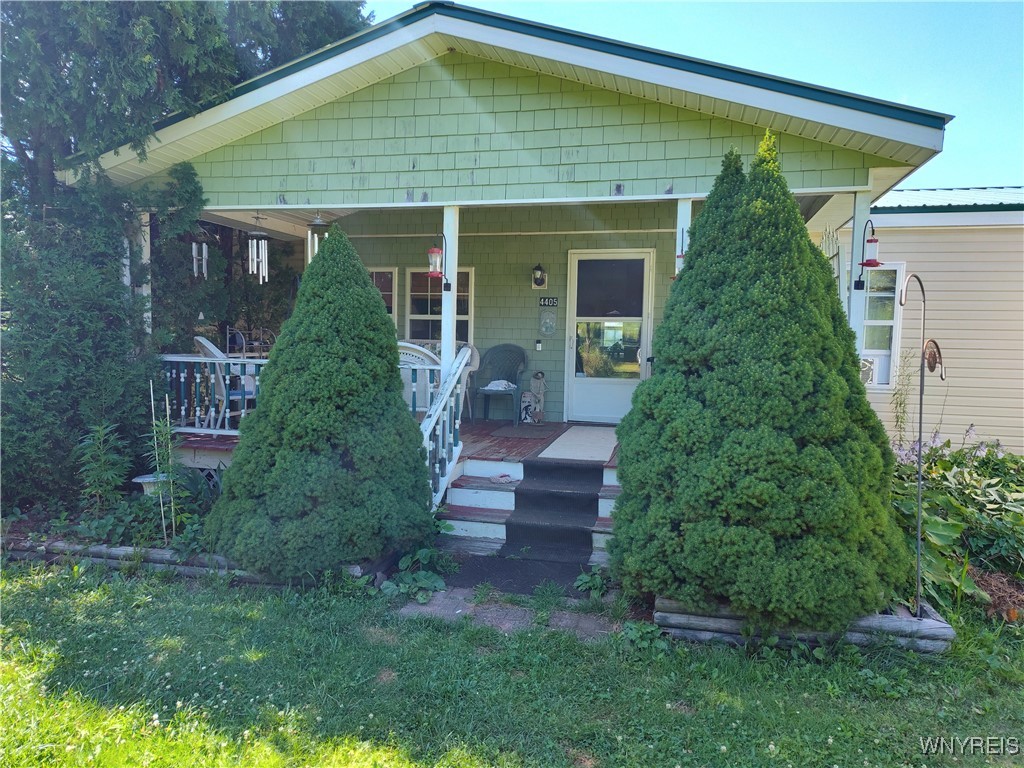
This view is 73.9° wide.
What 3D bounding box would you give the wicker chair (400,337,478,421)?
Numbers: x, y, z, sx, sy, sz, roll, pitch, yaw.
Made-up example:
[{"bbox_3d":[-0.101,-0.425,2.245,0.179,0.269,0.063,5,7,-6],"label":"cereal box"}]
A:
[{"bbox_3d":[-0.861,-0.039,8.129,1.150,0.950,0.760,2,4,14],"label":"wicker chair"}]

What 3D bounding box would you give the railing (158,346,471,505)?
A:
[{"bbox_3d":[-1.948,0.285,5.524,3.120,1.240,1.120,2,4,14],"label":"railing"}]

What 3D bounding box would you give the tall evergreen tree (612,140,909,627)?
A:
[{"bbox_3d":[1.472,-0.152,4.091,1.700,2.700,1.700,2,4,14],"label":"tall evergreen tree"}]

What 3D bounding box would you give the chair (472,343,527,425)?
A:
[{"bbox_3d":[-0.128,0.004,7.908,0.610,0.920,0.620,2,4,11],"label":"chair"}]

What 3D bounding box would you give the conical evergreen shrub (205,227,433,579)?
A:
[{"bbox_3d":[-1.266,0.042,4.634,1.480,2.140,1.480,2,4,14],"label":"conical evergreen shrub"}]

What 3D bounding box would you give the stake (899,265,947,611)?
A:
[{"bbox_3d":[2.022,0.316,3.354,0.050,1.730,0.450,-1,3,2],"label":"stake"}]

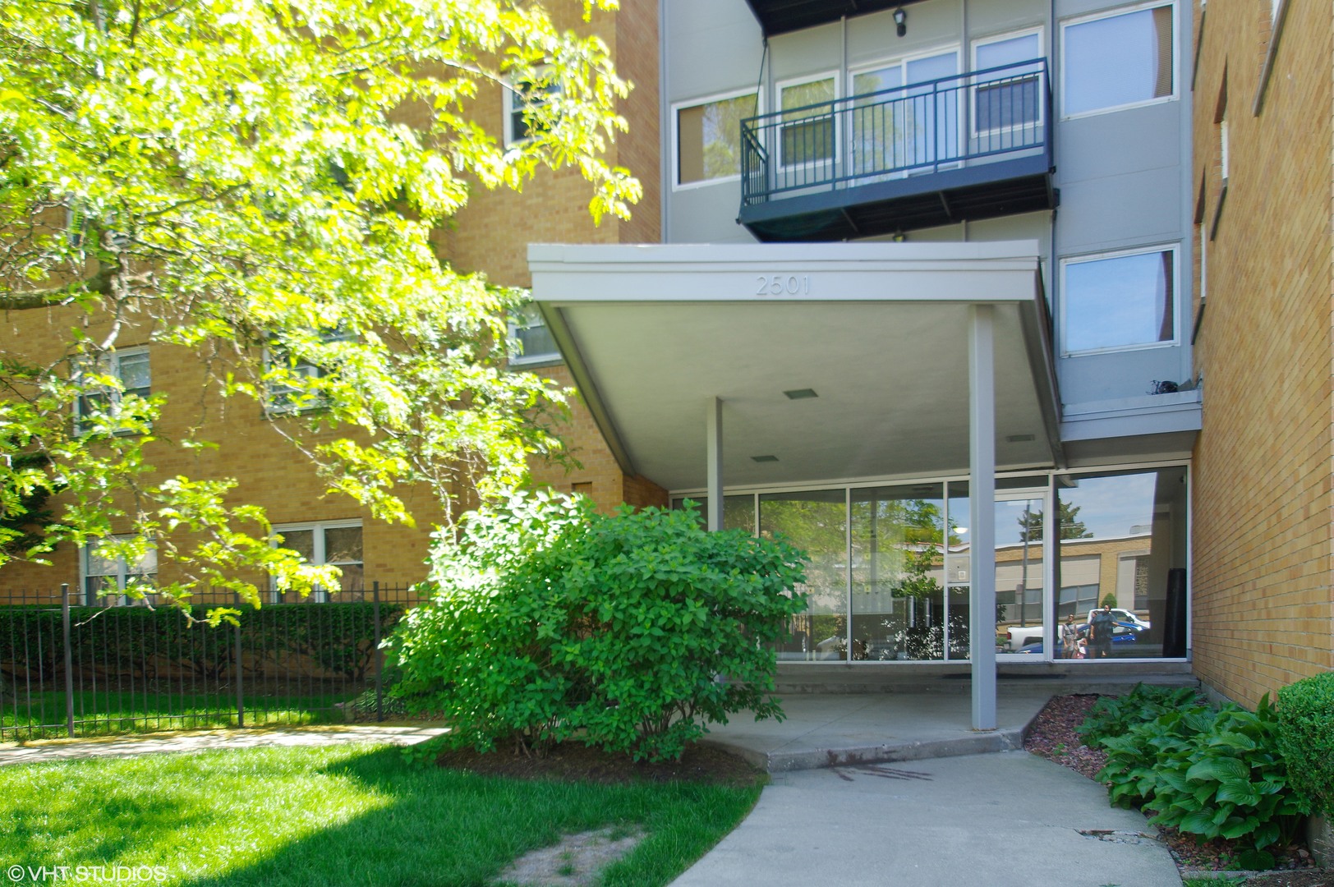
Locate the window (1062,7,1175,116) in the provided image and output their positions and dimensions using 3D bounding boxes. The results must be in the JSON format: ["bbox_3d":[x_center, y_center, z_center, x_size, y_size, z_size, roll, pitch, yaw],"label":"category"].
[{"bbox_3d":[5.313,-4.503,11.770,1.269,1.181,0.100,-3,-3,21],"label":"window"}]

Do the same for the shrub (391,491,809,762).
[{"bbox_3d":[-0.476,1.309,7.300,2.800,1.900,2.000,-2,-3,6],"label":"shrub"}]

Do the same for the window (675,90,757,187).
[{"bbox_3d":[0.686,-4.107,13.498,1.331,1.182,0.100,-3,-3,21],"label":"window"}]

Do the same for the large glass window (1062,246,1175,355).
[{"bbox_3d":[5.323,-1.670,11.767,1.292,1.183,0.100,-3,-3,21],"label":"large glass window"}]

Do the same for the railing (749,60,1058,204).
[{"bbox_3d":[2.791,-3.605,12.312,3.604,1.120,1.050,-3,-3,21],"label":"railing"}]

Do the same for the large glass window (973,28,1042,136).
[{"bbox_3d":[4.160,-4.402,12.200,0.845,1.199,0.100,-3,-3,21],"label":"large glass window"}]

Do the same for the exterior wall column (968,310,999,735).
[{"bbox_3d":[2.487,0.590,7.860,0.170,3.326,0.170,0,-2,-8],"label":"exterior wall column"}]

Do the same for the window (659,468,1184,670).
[{"bbox_3d":[3.029,1.618,12.623,6.439,2.320,0.140,-3,-3,21],"label":"window"}]

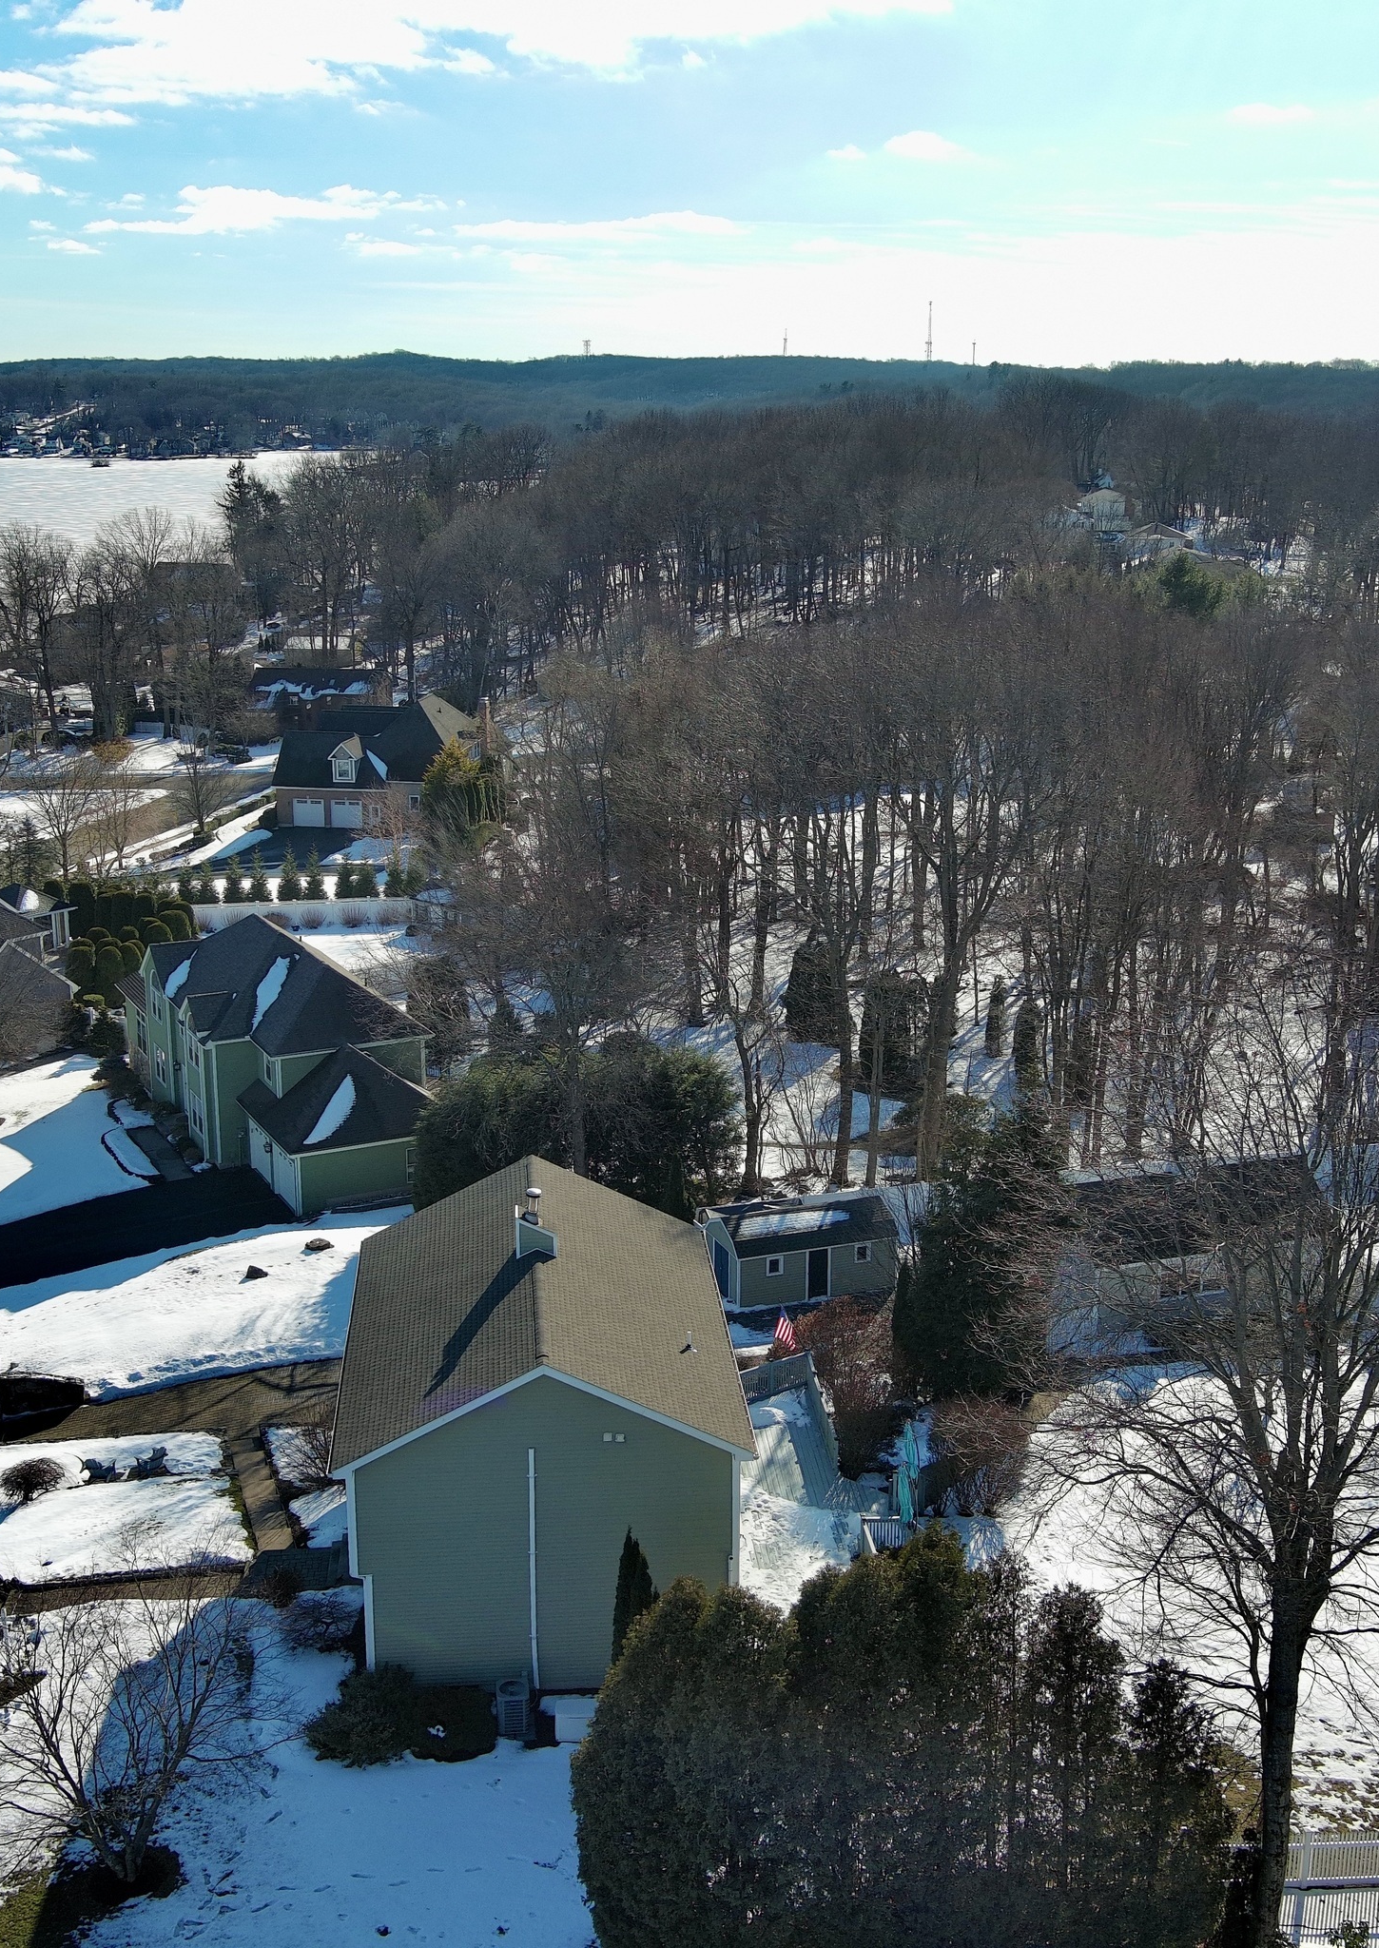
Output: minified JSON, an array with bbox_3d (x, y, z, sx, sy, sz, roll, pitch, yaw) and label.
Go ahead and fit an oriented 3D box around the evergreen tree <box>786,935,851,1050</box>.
[{"bbox_3d":[6.326,0.793,114.783,3.100,5.300,3.000,0,14,0],"label":"evergreen tree"}]

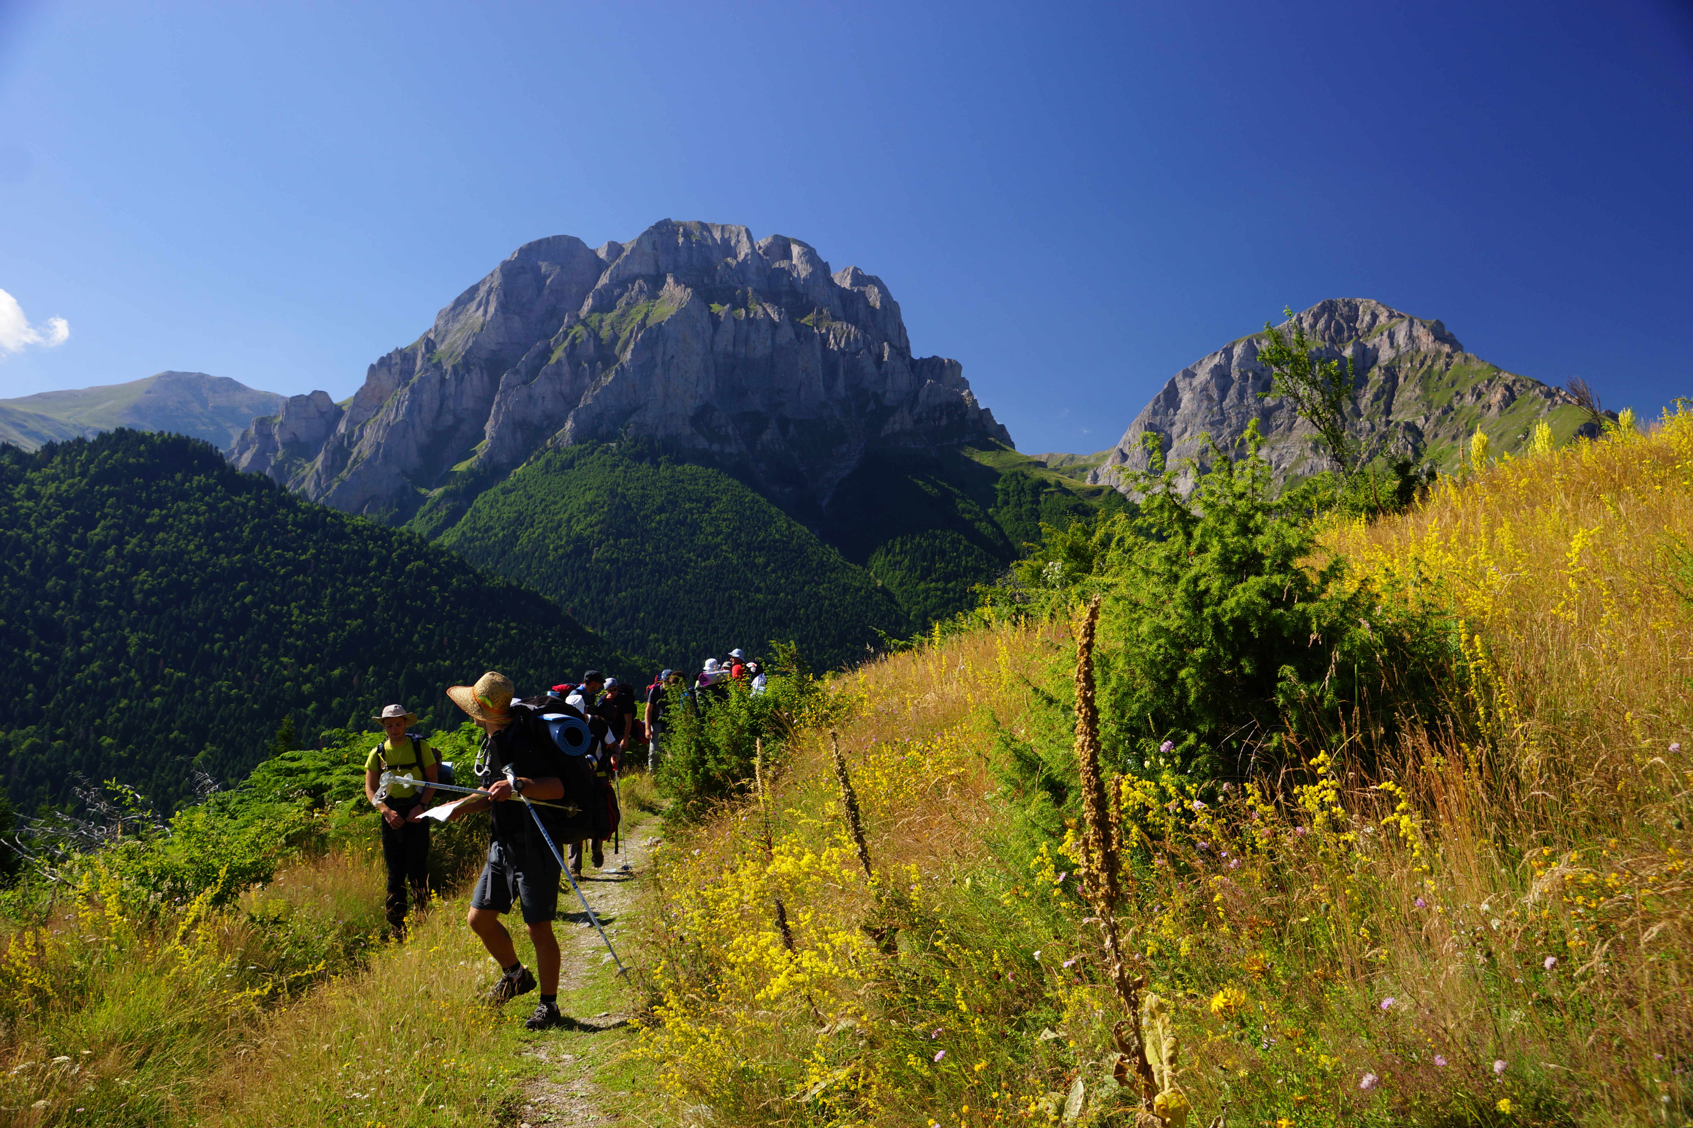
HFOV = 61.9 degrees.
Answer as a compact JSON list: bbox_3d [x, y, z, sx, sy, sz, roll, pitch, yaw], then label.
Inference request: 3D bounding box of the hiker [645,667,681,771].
[{"bbox_3d":[-2.570,2.380,20.200,0.520,1.750,0.420,2,-3,-30],"label":"hiker"}]

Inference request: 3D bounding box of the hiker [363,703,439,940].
[{"bbox_3d":[-3.340,1.950,10.600,0.560,1.800,0.420,0,-3,5],"label":"hiker"}]

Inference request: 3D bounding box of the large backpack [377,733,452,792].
[{"bbox_3d":[-3.310,1.560,10.880,0.460,0.580,0.320,0,-3,5],"label":"large backpack"}]

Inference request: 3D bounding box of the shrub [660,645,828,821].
[{"bbox_3d":[-1.210,2.000,17.000,2.000,2.100,1.800,0,-3,-4],"label":"shrub"}]

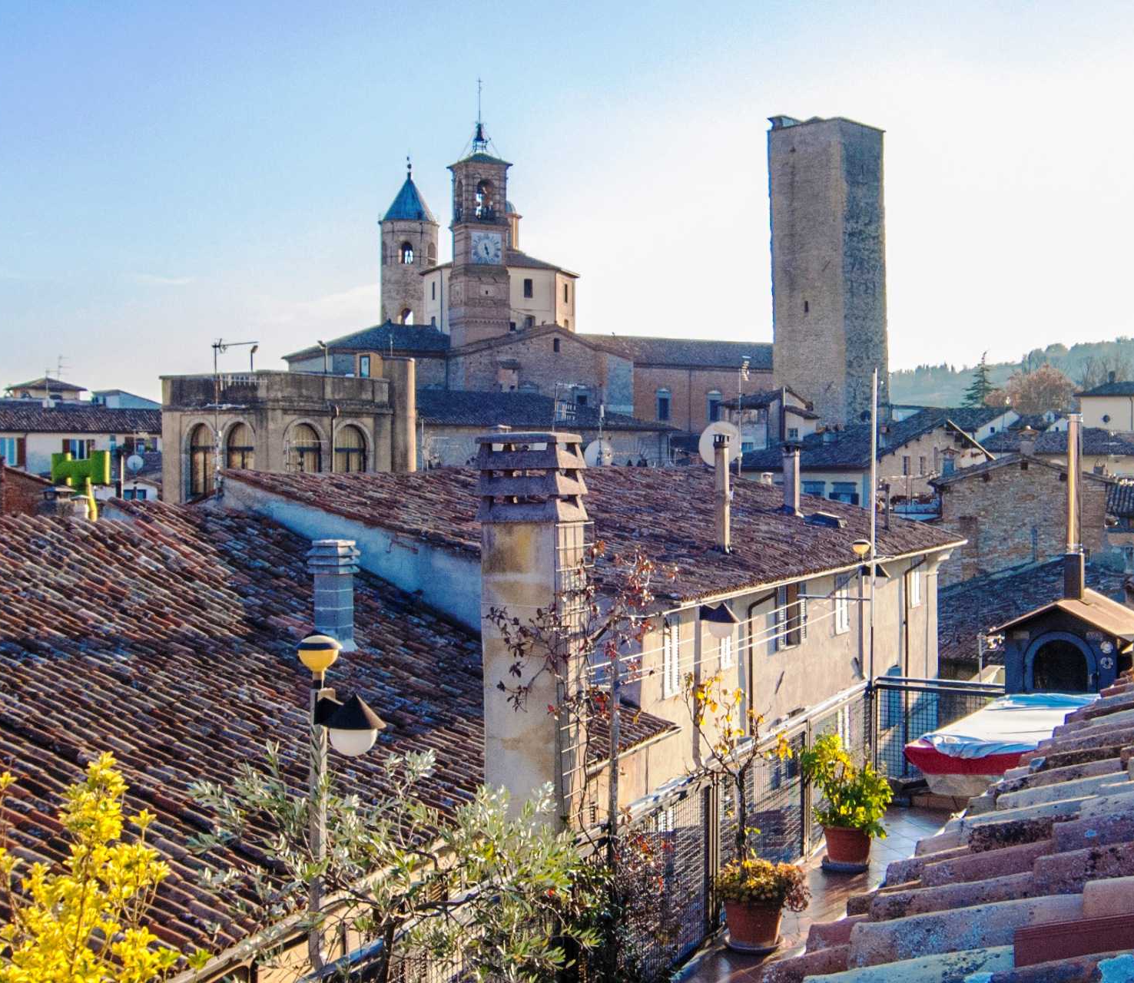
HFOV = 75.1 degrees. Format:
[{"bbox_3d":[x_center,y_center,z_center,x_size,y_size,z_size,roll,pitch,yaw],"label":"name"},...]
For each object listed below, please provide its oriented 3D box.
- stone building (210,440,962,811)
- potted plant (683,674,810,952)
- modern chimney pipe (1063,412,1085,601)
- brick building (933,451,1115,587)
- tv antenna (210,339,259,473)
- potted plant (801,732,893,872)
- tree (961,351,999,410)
[{"bbox_3d":[1.800,4.500,20.400,11.500,10.000,18.500,1,1,43],"label":"stone building"},{"bbox_3d":[1.186,2.113,4.880,0.820,1.800,0.750,0,1,0],"label":"potted plant"},{"bbox_3d":[5.054,0.149,7.350,0.200,1.880,0.200,0,1,0],"label":"modern chimney pipe"},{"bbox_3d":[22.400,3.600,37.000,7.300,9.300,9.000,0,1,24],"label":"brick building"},{"bbox_3d":[-7.169,-1.852,15.900,1.000,2.900,0.500,0,1,17],"label":"tv antenna"},{"bbox_3d":[2.203,2.439,5.800,0.700,1.060,0.680,0,1,0],"label":"potted plant"},{"bbox_3d":[50.422,-5.346,90.000,6.000,22.000,6.000,0,1,0],"label":"tree"}]

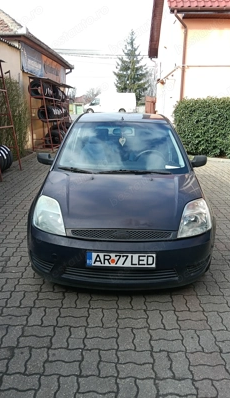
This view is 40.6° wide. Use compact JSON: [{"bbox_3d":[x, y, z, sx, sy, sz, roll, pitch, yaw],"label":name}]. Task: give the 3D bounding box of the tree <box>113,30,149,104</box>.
[{"bbox_3d":[2.251,-17.441,43.832,5.700,11.330,5.700,0,17,0],"label":"tree"}]

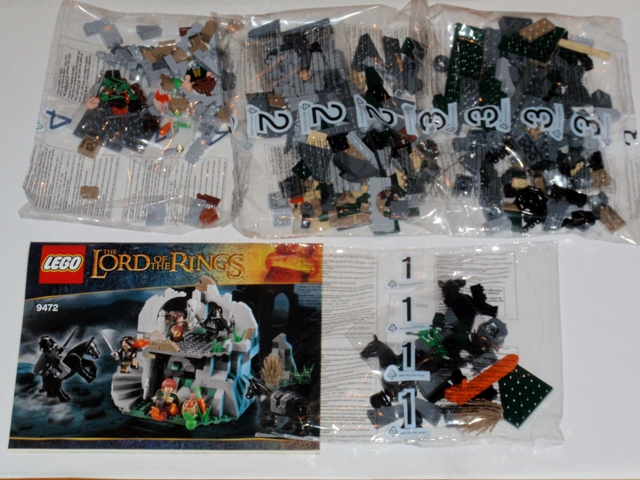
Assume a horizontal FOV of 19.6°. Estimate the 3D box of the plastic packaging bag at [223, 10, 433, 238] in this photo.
[{"bbox_3d":[0.012,-0.112,1.690,0.178,0.030,0.253,-1,58,1],"label":"plastic packaging bag"}]

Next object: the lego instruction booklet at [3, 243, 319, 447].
[{"bbox_3d":[-0.128,0.089,1.581,0.259,0.004,0.202,0,58,1],"label":"lego instruction booklet"}]

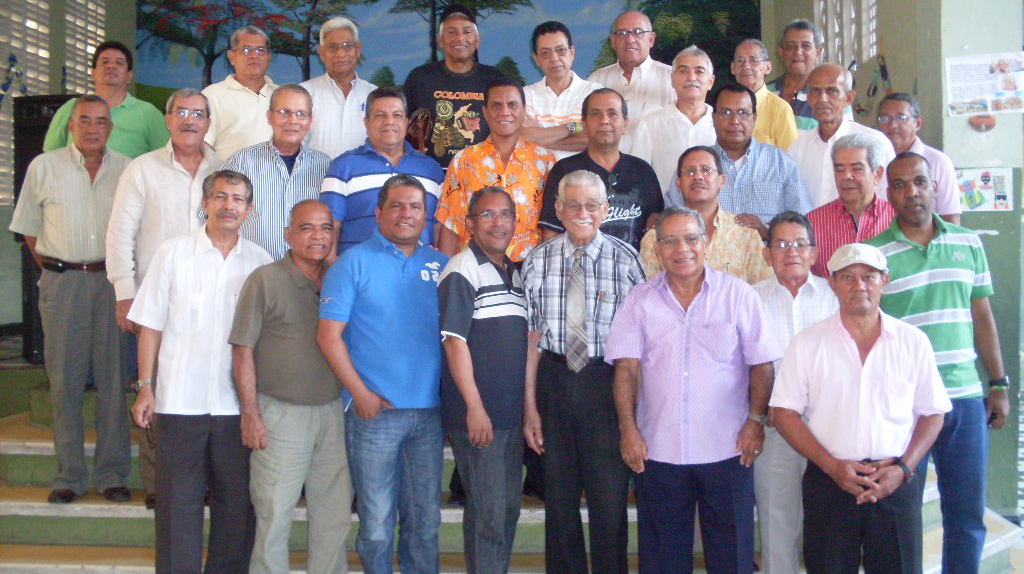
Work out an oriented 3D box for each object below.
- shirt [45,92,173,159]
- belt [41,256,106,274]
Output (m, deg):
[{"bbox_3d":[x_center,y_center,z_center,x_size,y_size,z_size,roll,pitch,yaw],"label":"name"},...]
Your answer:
[{"bbox_3d":[-1.905,-0.590,5.280,0.590,0.660,0.300,-1,1,-14],"label":"shirt"},{"bbox_3d":[-1.819,-0.095,4.740,0.360,0.055,0.270,-1,1,-16],"label":"belt"}]

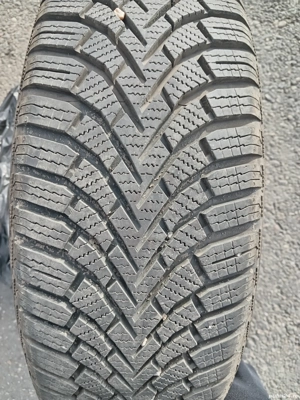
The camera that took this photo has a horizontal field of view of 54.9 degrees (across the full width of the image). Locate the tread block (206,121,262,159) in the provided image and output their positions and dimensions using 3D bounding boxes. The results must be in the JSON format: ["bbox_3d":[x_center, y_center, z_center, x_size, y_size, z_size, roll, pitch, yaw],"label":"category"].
[{"bbox_3d":[0.060,-0.042,0.208,0.042,0.012,0.025,-9,85,-9],"label":"tread block"}]

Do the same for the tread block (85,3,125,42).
[{"bbox_3d":[-0.035,-0.147,0.238,0.040,0.009,0.021,37,69,17],"label":"tread block"}]

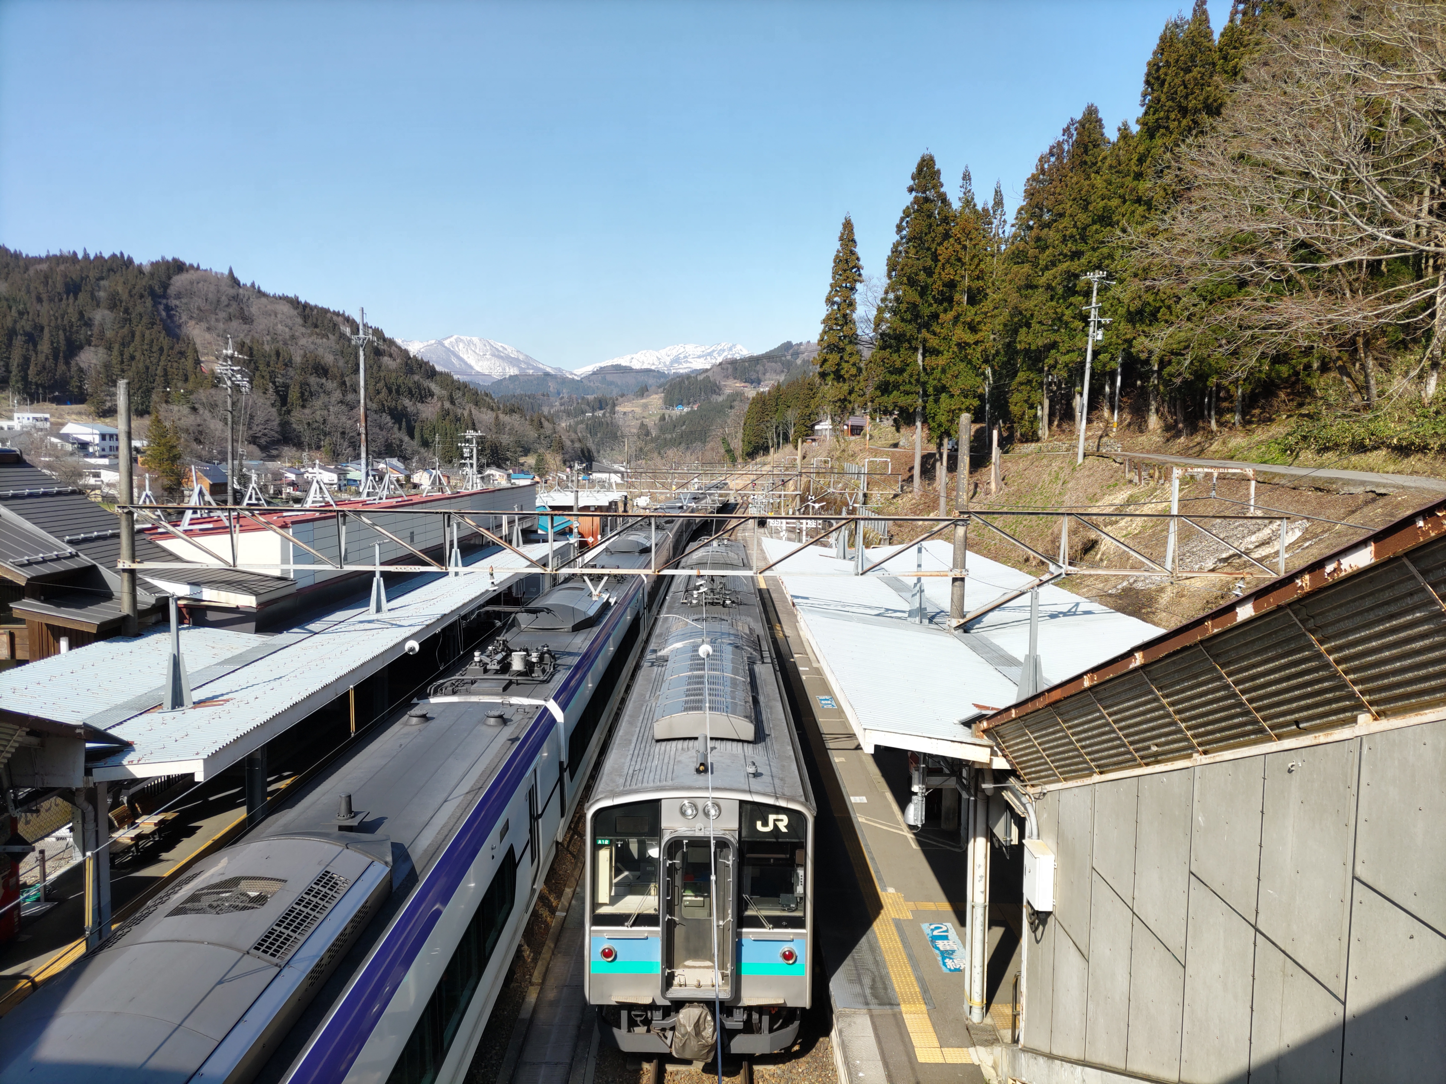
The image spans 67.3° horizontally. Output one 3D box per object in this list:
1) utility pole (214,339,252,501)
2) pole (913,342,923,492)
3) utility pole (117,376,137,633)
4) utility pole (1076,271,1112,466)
[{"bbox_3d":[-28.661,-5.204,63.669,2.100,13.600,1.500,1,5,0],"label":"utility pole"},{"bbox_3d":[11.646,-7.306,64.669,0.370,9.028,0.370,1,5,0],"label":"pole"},{"bbox_3d":[-11.263,1.010,20.604,0.300,8.100,0.300,1,5,0],"label":"utility pole"},{"bbox_3d":[21.755,-10.319,64.464,1.900,11.303,1.400,3,5,0],"label":"utility pole"}]

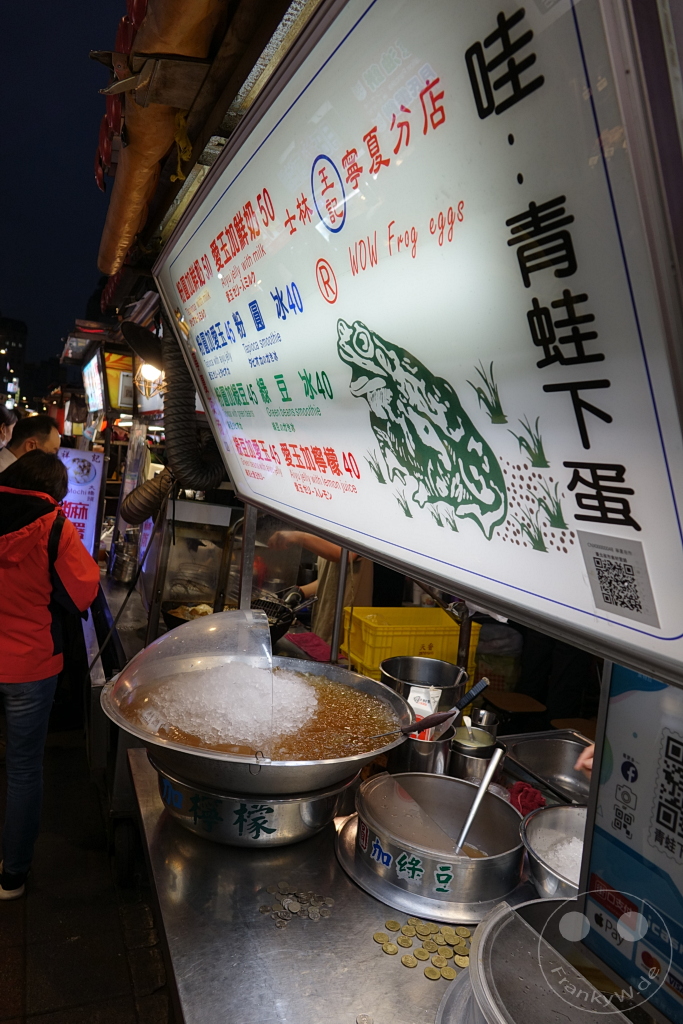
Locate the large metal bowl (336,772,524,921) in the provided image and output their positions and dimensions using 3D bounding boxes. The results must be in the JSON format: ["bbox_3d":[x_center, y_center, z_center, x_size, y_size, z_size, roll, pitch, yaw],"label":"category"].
[{"bbox_3d":[0.217,0.719,1.524,0.444,0.102,0.444,6,5,-1],"label":"large metal bowl"}]

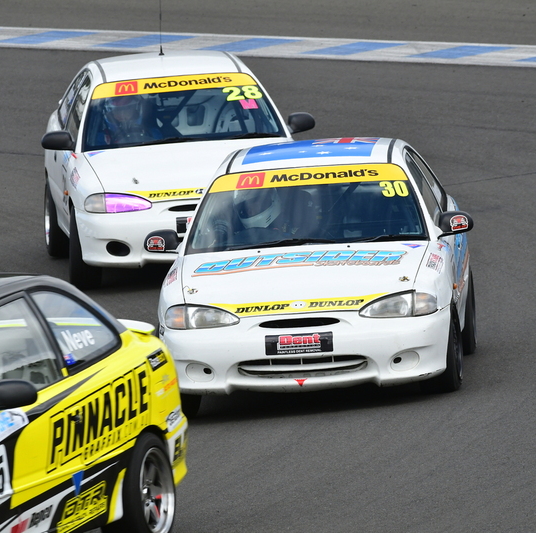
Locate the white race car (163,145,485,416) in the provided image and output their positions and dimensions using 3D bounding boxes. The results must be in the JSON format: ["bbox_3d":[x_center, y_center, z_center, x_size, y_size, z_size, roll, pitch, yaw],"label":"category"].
[{"bbox_3d":[0.257,-0.011,49.293,1.670,1.370,4.100,-4,4,4],"label":"white race car"}]

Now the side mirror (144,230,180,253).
[{"bbox_3d":[-0.593,-0.141,48.730,0.200,0.125,0.115,-4,4,4],"label":"side mirror"}]

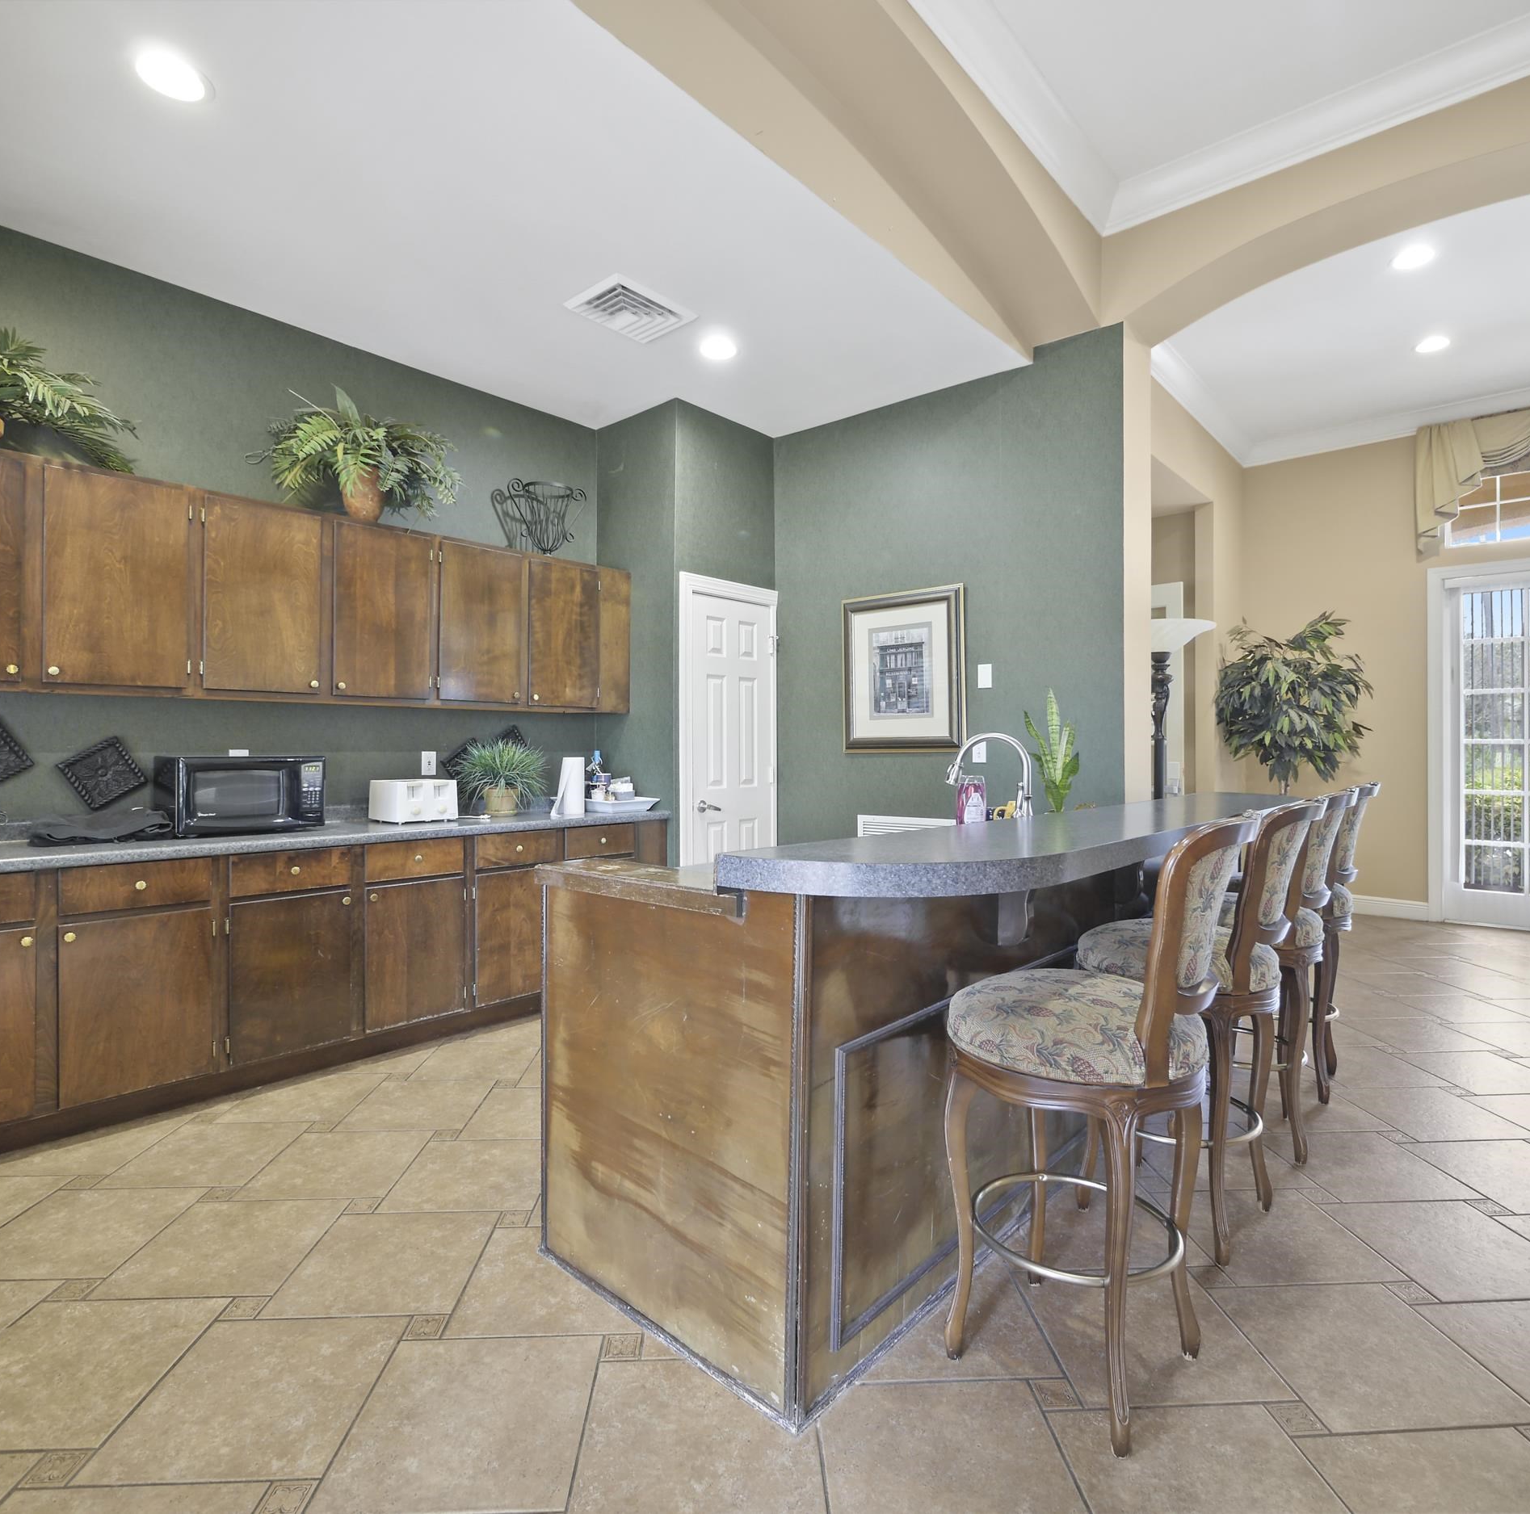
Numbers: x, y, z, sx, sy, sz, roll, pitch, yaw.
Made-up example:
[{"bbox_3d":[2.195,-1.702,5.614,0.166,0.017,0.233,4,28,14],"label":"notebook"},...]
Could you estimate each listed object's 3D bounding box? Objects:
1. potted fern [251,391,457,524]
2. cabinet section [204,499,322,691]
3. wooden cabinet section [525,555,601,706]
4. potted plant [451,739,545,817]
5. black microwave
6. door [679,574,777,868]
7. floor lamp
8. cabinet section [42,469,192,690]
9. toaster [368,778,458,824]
[{"bbox_3d":[-1.694,-1.272,3.464,0.520,0.560,0.770,0,0,43],"label":"potted fern"},{"bbox_3d":[-2.035,-0.603,3.252,0.320,0.720,0.405,0,0,44],"label":"cabinet section"},{"bbox_3d":[-1.117,-0.608,4.203,0.320,0.720,0.405,0,0,44],"label":"wooden cabinet section"},{"bbox_3d":[-1.271,0.090,3.906,0.420,0.370,0.440,0,0,43],"label":"potted plant"},{"bbox_3d":[-2.102,0.150,3.278,0.369,0.300,0.499,0,0,41],"label":"black microwave"},{"bbox_3d":[-0.198,0.116,4.494,0.100,2.143,0.750,0,0,43],"label":"door"},{"bbox_3d":[1.910,0.260,3.956,0.480,1.860,0.480,0,0,43],"label":"floor lamp"},{"bbox_3d":[-2.344,-0.601,2.932,0.320,0.720,0.401,0,0,44],"label":"cabinet section"},{"bbox_3d":[-1.612,0.201,3.751,0.295,0.192,0.266,0,0,41],"label":"toaster"}]

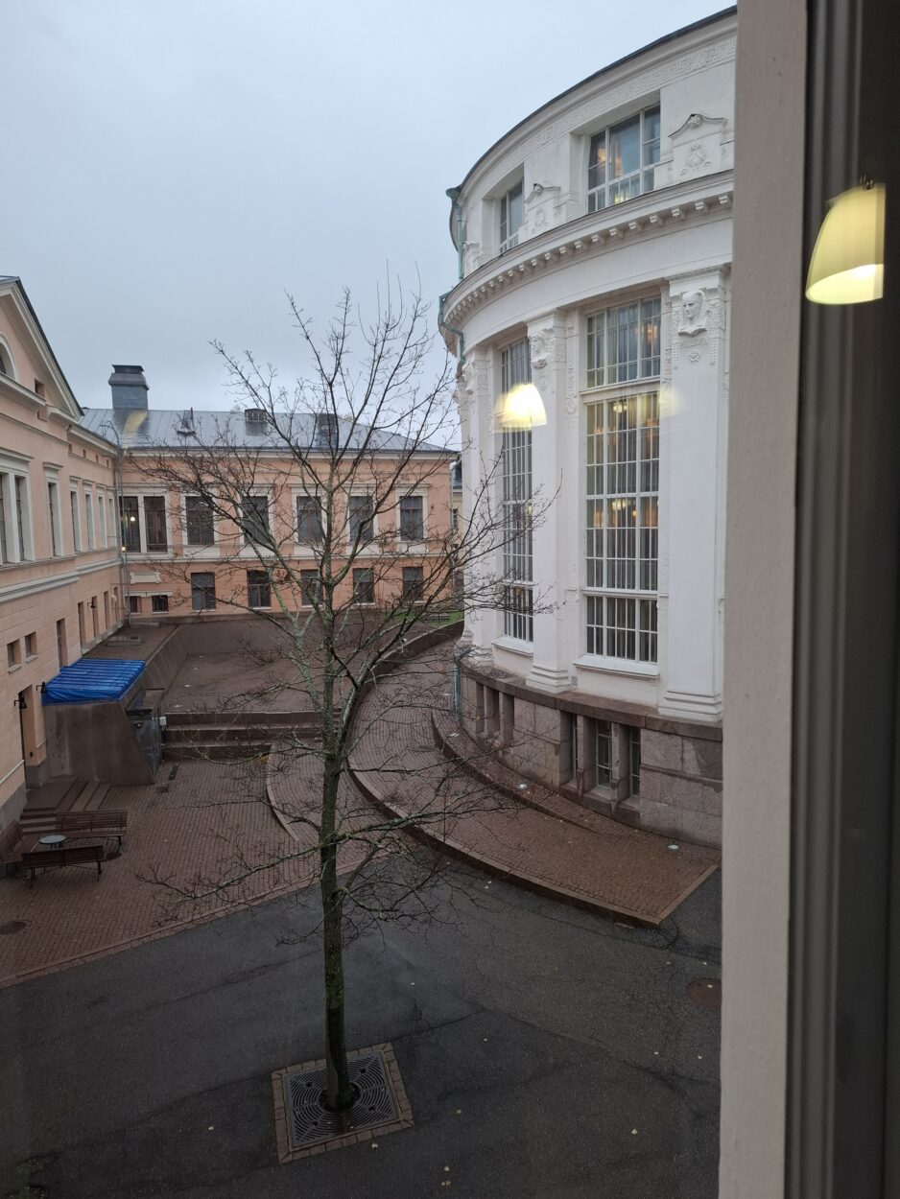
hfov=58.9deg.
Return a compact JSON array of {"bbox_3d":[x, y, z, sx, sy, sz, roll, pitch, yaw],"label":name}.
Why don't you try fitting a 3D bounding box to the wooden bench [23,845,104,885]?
[{"bbox_3d":[-8.723,5.987,18.146,1.700,0.840,0.620,-2,6,-12],"label":"wooden bench"}]

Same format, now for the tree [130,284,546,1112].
[{"bbox_3d":[-1.375,1.456,10.553,5.400,11.070,5.200,-2,6,-9],"label":"tree"}]

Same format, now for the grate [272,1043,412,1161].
[{"bbox_3d":[-1.553,6.993,11.159,1.750,0.060,1.750,-3,6,-15],"label":"grate"}]

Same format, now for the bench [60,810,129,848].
[{"bbox_3d":[-8.936,5.825,19.822,1.700,0.840,0.620,-2,6,-10],"label":"bench"}]

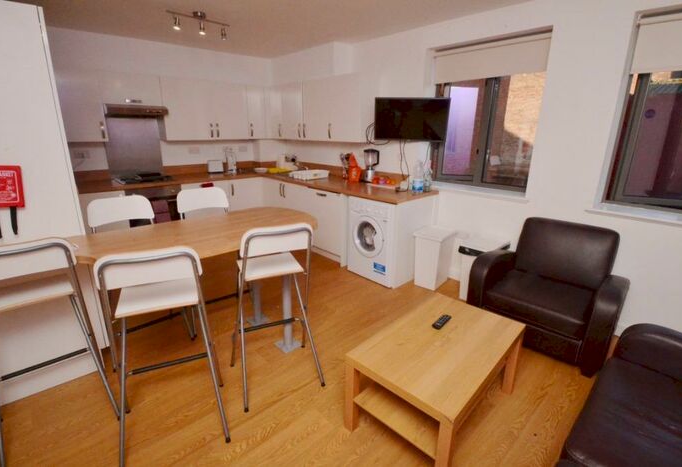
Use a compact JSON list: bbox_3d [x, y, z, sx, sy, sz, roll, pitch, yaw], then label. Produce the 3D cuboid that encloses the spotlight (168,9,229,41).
[{"bbox_3d":[-1.256,-1.858,2.764,0.550,0.180,0.100,-14,23,-39],"label":"spotlight"}]

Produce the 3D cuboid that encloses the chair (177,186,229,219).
[{"bbox_3d":[-0.993,0.197,2.439,0.480,1.020,0.480,-12,21,-35],"label":"chair"}]

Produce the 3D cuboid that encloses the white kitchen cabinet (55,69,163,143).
[{"bbox_3d":[-2.669,-1.447,3.610,0.330,0.720,1.030,17,24,42],"label":"white kitchen cabinet"}]

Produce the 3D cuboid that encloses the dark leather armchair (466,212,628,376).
[{"bbox_3d":[1.590,0.376,2.427,0.880,0.850,0.700,17,24,42],"label":"dark leather armchair"}]

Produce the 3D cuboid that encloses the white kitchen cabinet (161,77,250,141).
[{"bbox_3d":[-1.859,-1.630,4.185,1.060,0.720,0.340,-14,23,-39],"label":"white kitchen cabinet"}]

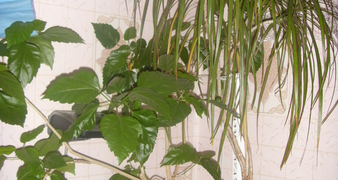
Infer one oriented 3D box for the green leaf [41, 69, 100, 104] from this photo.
[{"bbox_3d":[-0.235,-0.010,0.980,0.144,0.095,0.020,-9,-33,-19],"label":"green leaf"}]

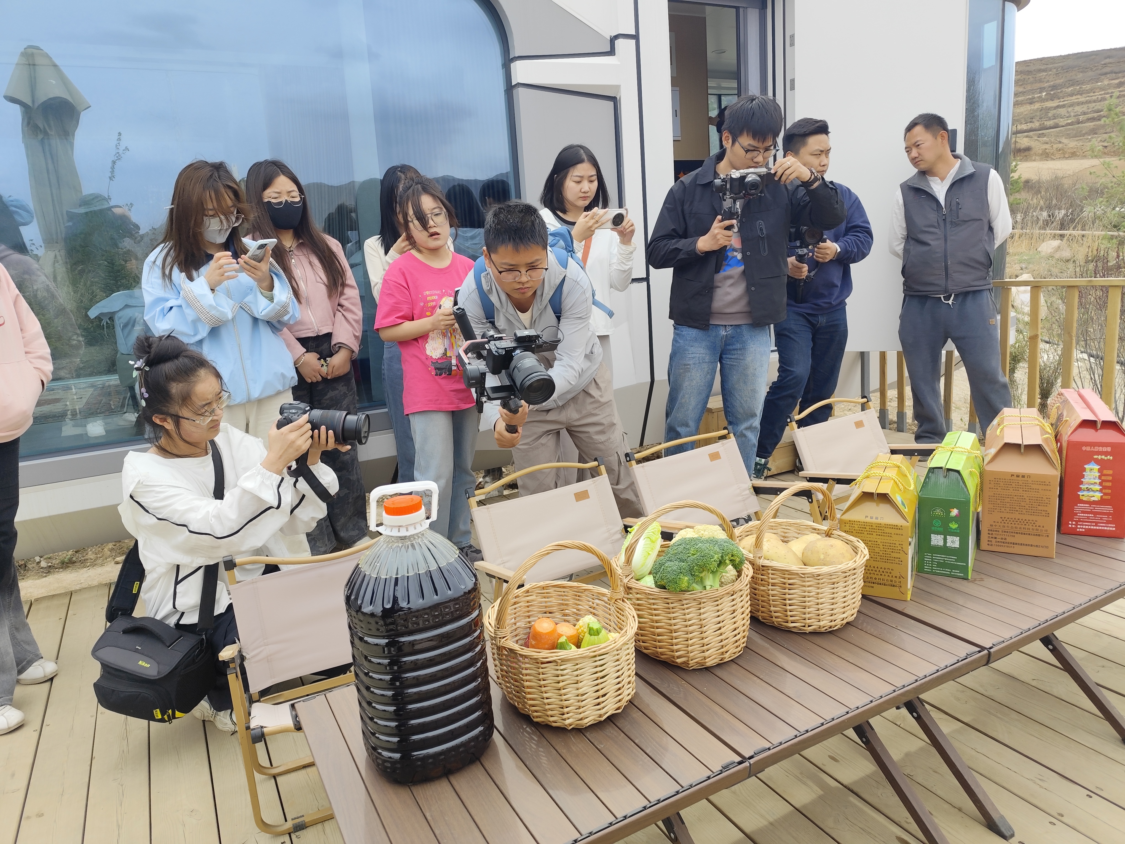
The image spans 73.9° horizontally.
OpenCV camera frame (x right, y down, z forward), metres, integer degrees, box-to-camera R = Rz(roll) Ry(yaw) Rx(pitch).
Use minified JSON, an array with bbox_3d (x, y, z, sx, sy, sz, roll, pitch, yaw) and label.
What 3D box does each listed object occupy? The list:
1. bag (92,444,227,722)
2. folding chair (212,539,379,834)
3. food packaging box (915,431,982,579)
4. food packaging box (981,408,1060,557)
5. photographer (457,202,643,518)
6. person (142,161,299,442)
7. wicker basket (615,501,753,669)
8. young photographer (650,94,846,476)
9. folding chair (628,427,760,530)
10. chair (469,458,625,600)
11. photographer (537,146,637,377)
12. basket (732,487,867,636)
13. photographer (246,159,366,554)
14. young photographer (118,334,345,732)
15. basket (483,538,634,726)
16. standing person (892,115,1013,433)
[{"bbox_3d":[-0.979,0.391,1.820,0.290,0.620,0.280,1,13,21],"label":"bag"},{"bbox_3d":[-0.479,0.549,1.729,0.500,0.530,0.430,-10,12,-27],"label":"folding chair"},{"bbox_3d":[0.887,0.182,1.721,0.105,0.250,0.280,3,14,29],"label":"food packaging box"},{"bbox_3d":[1.116,0.134,1.828,0.152,0.265,0.350,3,14,30],"label":"food packaging box"},{"bbox_3d":[-0.030,-0.114,2.780,0.720,1.380,0.850,-2,11,9],"label":"photographer"},{"bbox_3d":[-1.220,-0.155,2.840,0.580,1.600,0.420,-10,12,-28],"label":"person"},{"bbox_3d":[0.228,0.276,1.369,0.250,0.268,0.255,-4,11,1],"label":"wicker basket"},{"bbox_3d":[0.695,-0.421,3.100,0.780,1.720,0.500,-4,12,3],"label":"young photographer"},{"bbox_3d":[0.462,0.361,2.175,0.530,0.620,0.480,-12,14,-32],"label":"folding chair"},{"bbox_3d":[0.047,0.446,1.928,0.530,0.620,0.480,-12,15,-33],"label":"chair"},{"bbox_3d":[0.157,-0.387,3.339,0.500,1.630,0.420,-8,13,-18],"label":"photographer"},{"bbox_3d":[0.472,0.251,1.498,0.260,0.270,0.260,-11,14,-27],"label":"basket"},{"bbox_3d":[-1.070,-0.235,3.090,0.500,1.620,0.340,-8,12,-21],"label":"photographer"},{"bbox_3d":[-0.897,0.262,2.020,0.640,1.060,0.500,1,13,21],"label":"young photographer"},{"bbox_3d":[0.001,0.321,1.231,0.250,0.265,0.260,-4,11,1],"label":"basket"},{"bbox_3d":[2.004,-0.682,3.829,0.640,1.730,0.380,3,14,29],"label":"standing person"}]

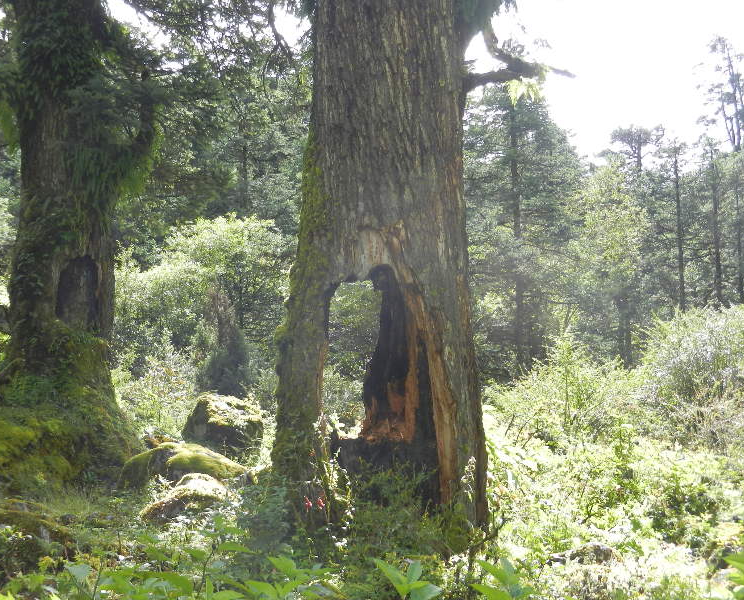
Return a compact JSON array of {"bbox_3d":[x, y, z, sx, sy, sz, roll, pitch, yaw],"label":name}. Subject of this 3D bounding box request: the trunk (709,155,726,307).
[{"bbox_3d":[11.213,-2.158,45.000,0.380,5.100,0.370,-1,-5,0],"label":"trunk"}]

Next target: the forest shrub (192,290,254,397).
[{"bbox_3d":[-1.981,0.594,18.500,0.850,1.450,0.800,-1,-5,0],"label":"forest shrub"}]

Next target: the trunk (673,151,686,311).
[{"bbox_3d":[9.979,-2.191,45.000,0.300,5.300,0.300,-1,-5,0],"label":"trunk"}]

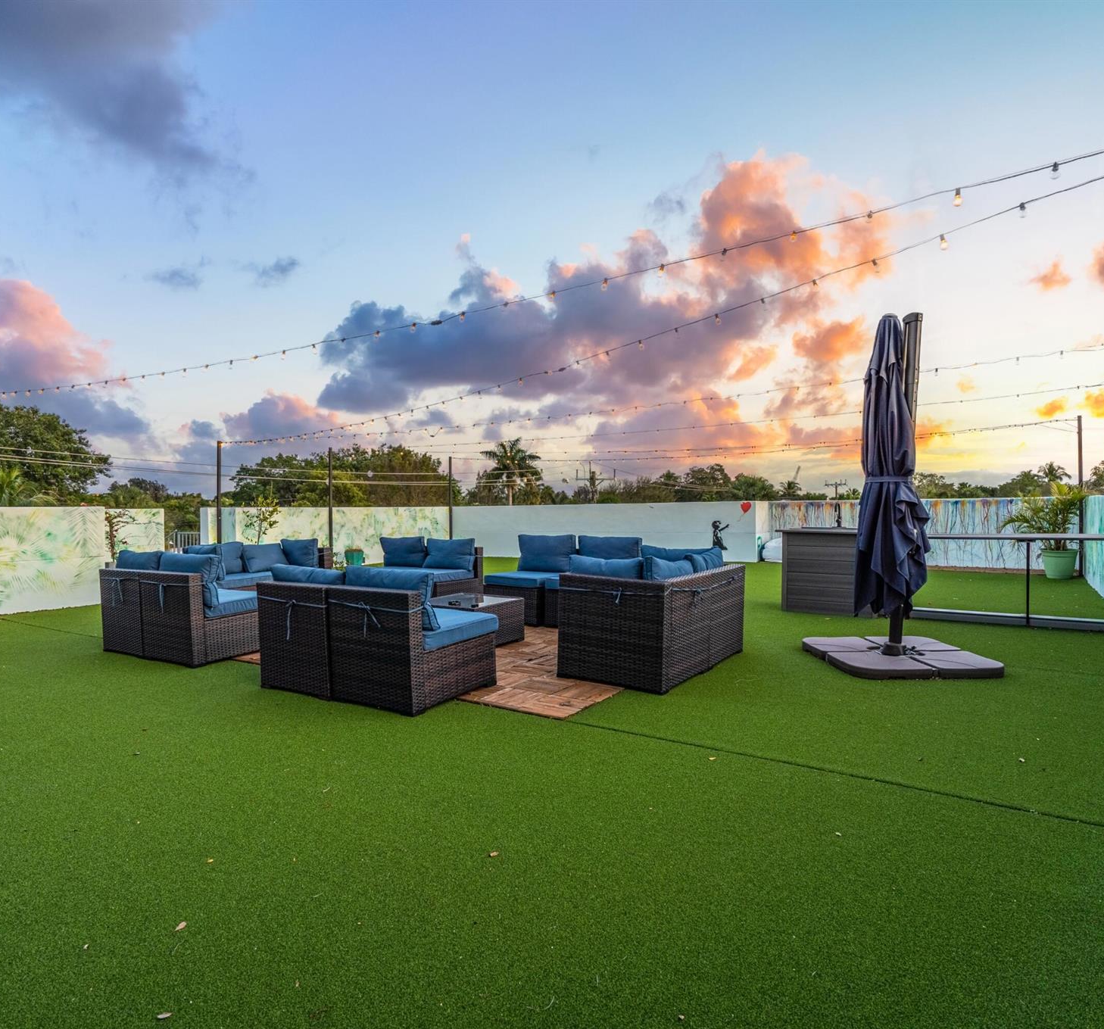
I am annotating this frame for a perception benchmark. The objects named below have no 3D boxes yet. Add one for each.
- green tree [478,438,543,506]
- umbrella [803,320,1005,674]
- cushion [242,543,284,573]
[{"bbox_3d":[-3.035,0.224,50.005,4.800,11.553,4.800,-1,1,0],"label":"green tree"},{"bbox_3d":[2.384,-0.225,4.828,0.969,2.530,0.969,-1,1,0],"label":"umbrella"},{"bbox_3d":[-3.275,0.476,7.859,0.153,0.367,0.571,-17,-8,30],"label":"cushion"}]

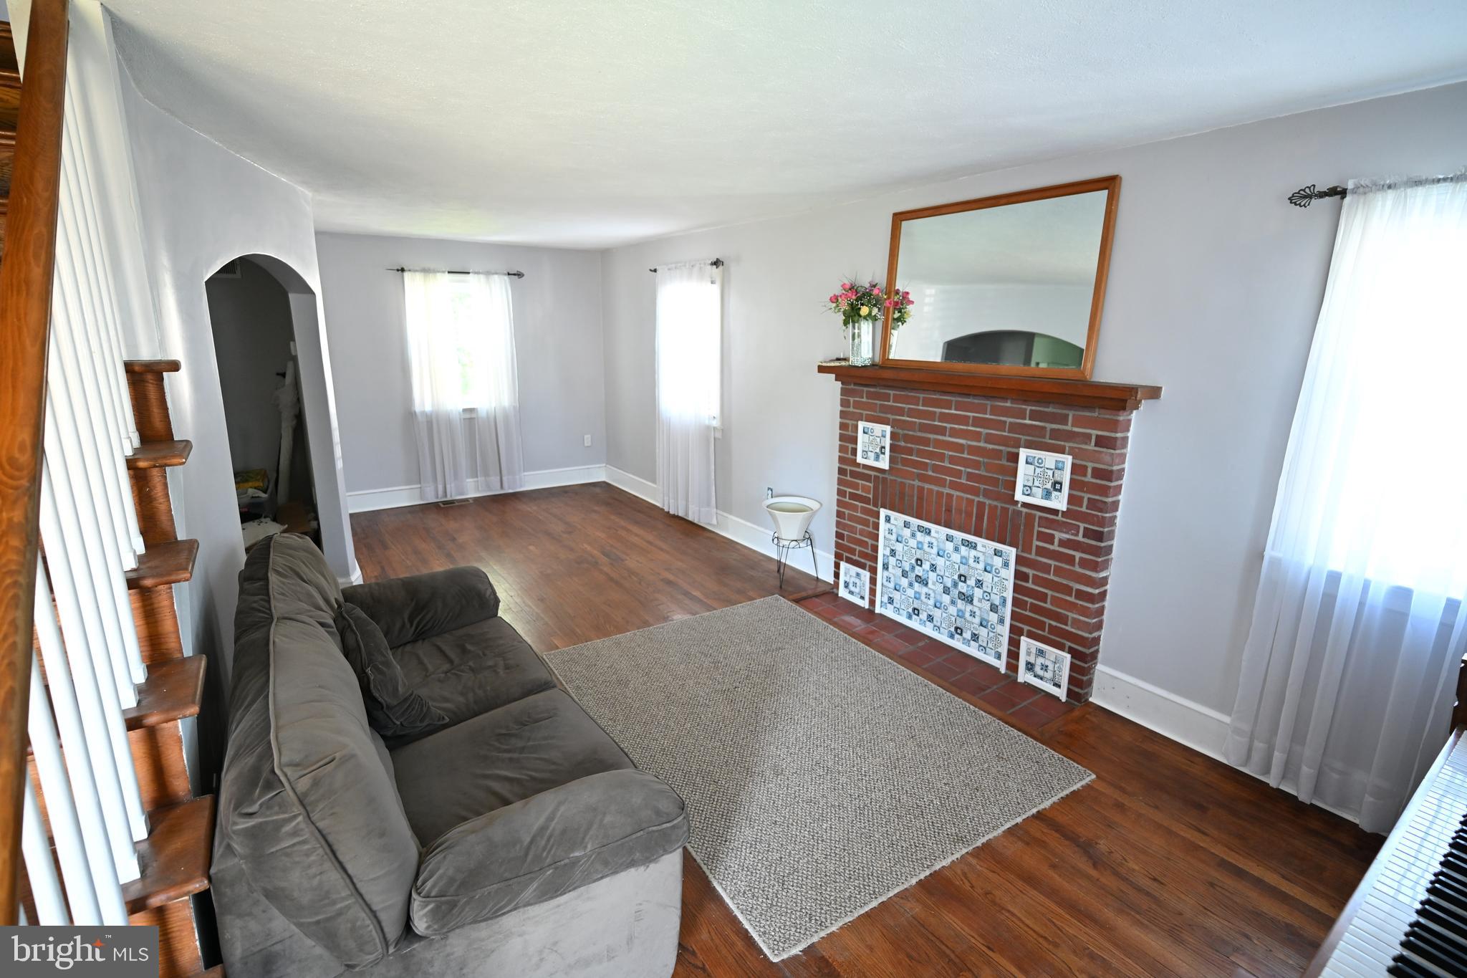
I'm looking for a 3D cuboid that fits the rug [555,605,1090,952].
[{"bbox_3d":[0.197,0.974,3.122,1.493,0.012,2.092,-8,16,-31],"label":"rug"}]

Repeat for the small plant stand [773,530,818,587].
[{"bbox_3d":[0.397,0.455,4.646,0.295,0.327,0.280,0,13,0],"label":"small plant stand"}]

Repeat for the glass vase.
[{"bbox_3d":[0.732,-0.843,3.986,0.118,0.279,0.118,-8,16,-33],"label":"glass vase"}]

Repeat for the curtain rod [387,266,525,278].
[{"bbox_3d":[-2.488,-1.966,6.275,1.197,0.065,0.090,-8,16,-33],"label":"curtain rod"}]

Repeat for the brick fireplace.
[{"bbox_3d":[1.114,0.121,3.657,0.199,1.441,1.874,-8,16,-33],"label":"brick fireplace"}]

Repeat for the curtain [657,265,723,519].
[{"bbox_3d":[-0.394,-0.789,5.794,0.100,2.066,1.010,-8,16,-33],"label":"curtain"}]

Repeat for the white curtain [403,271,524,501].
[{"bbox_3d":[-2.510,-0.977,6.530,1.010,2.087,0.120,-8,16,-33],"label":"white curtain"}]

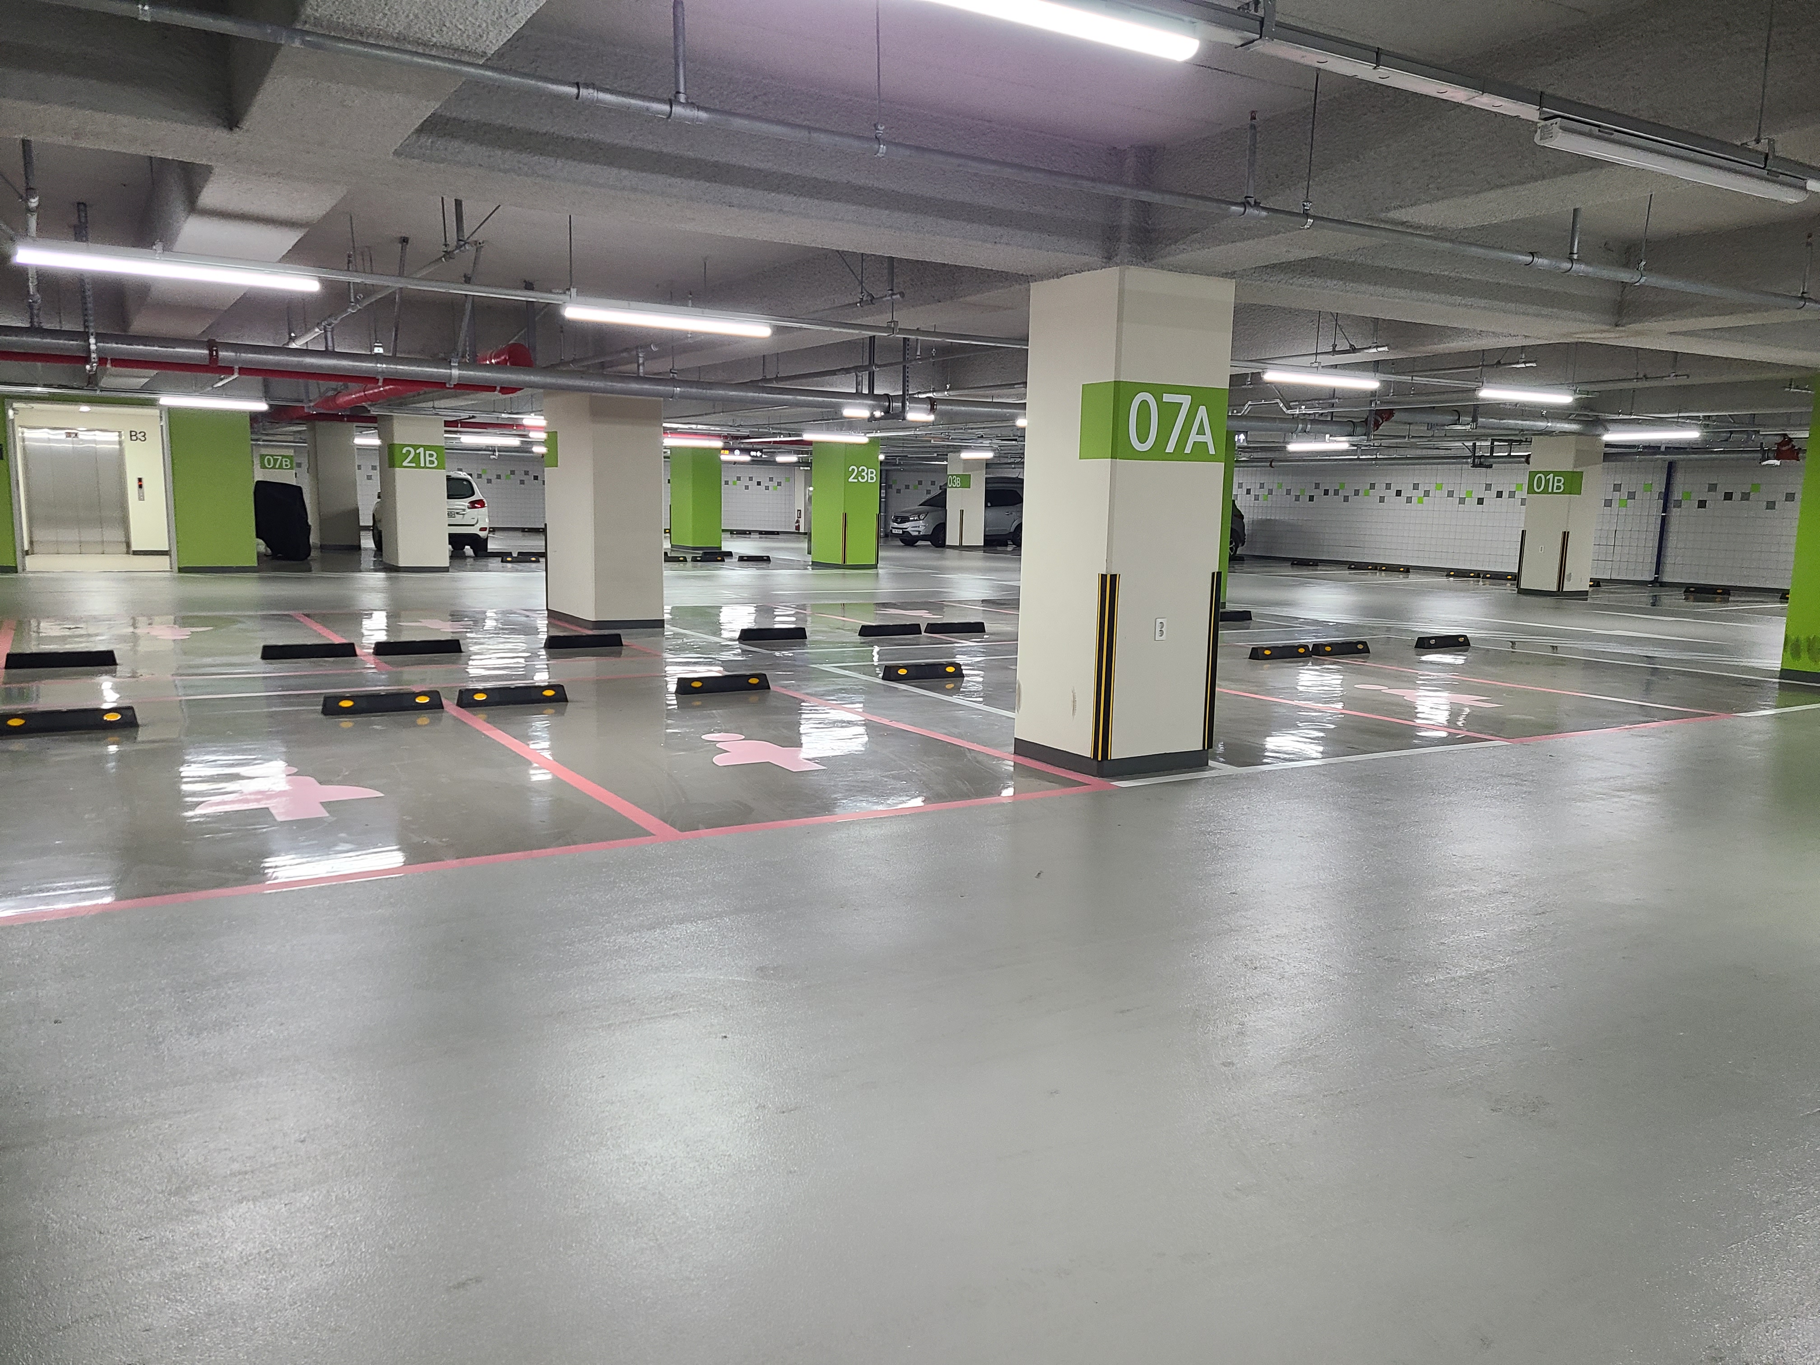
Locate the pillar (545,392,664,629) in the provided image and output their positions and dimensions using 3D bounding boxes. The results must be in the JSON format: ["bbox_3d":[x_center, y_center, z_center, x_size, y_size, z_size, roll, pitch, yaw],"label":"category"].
[{"bbox_3d":[-3.345,-1.985,14.947,0.770,2.649,1.495,-4,9,-31],"label":"pillar"}]

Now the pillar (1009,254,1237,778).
[{"bbox_3d":[1.158,-0.867,7.561,0.770,2.649,0.725,-4,9,-31],"label":"pillar"}]

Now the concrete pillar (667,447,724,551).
[{"bbox_3d":[-5.437,-4.683,34.574,0.784,2.634,1.480,-4,9,-31],"label":"concrete pillar"}]

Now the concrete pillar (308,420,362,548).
[{"bbox_3d":[-12.869,-4.417,30.535,0.784,2.812,1.554,-4,9,-31],"label":"concrete pillar"}]

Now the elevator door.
[{"bbox_3d":[-15.427,-3.493,25.323,1.598,2.250,0.104,-4,9,-31],"label":"elevator door"}]

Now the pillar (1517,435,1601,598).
[{"bbox_3d":[10.836,-2.763,22.815,0.784,2.620,0.784,-4,9,-31],"label":"pillar"}]

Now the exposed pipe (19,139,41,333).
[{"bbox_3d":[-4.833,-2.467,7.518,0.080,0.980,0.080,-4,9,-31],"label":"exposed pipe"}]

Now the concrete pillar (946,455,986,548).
[{"bbox_3d":[1.590,-5.153,38.813,0.784,2.649,0.770,-4,9,-31],"label":"concrete pillar"}]

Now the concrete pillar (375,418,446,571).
[{"bbox_3d":[-8.596,-3.262,23.566,0.784,2.634,1.332,-4,9,-31],"label":"concrete pillar"}]

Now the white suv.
[{"bbox_3d":[-10.747,-3.787,30.523,1.880,1.732,4.692,-4,9,-31],"label":"white suv"}]

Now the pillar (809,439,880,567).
[{"bbox_3d":[-1.332,-3.698,27.577,0.770,2.634,1.332,-4,9,-31],"label":"pillar"}]

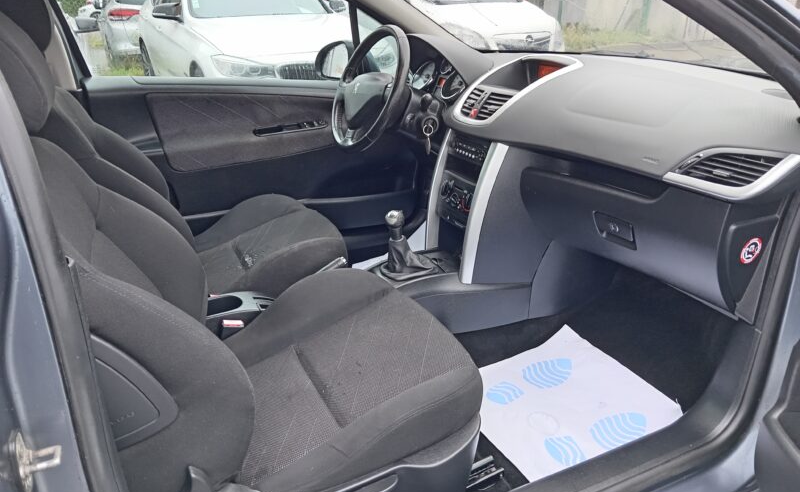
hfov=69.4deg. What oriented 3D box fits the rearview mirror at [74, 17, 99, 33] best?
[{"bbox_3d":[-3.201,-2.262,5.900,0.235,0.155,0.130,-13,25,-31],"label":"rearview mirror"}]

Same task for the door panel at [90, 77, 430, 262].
[{"bbox_3d":[-0.403,-0.286,1.982,1.120,0.610,0.130,-9,23,-24],"label":"door panel"}]

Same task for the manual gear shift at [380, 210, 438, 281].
[{"bbox_3d":[0.025,-0.013,1.506,0.145,0.180,0.105,-9,23,-24],"label":"manual gear shift"}]

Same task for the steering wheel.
[{"bbox_3d":[-0.075,-0.456,1.705,0.105,0.377,0.377,17,11,-31],"label":"steering wheel"}]

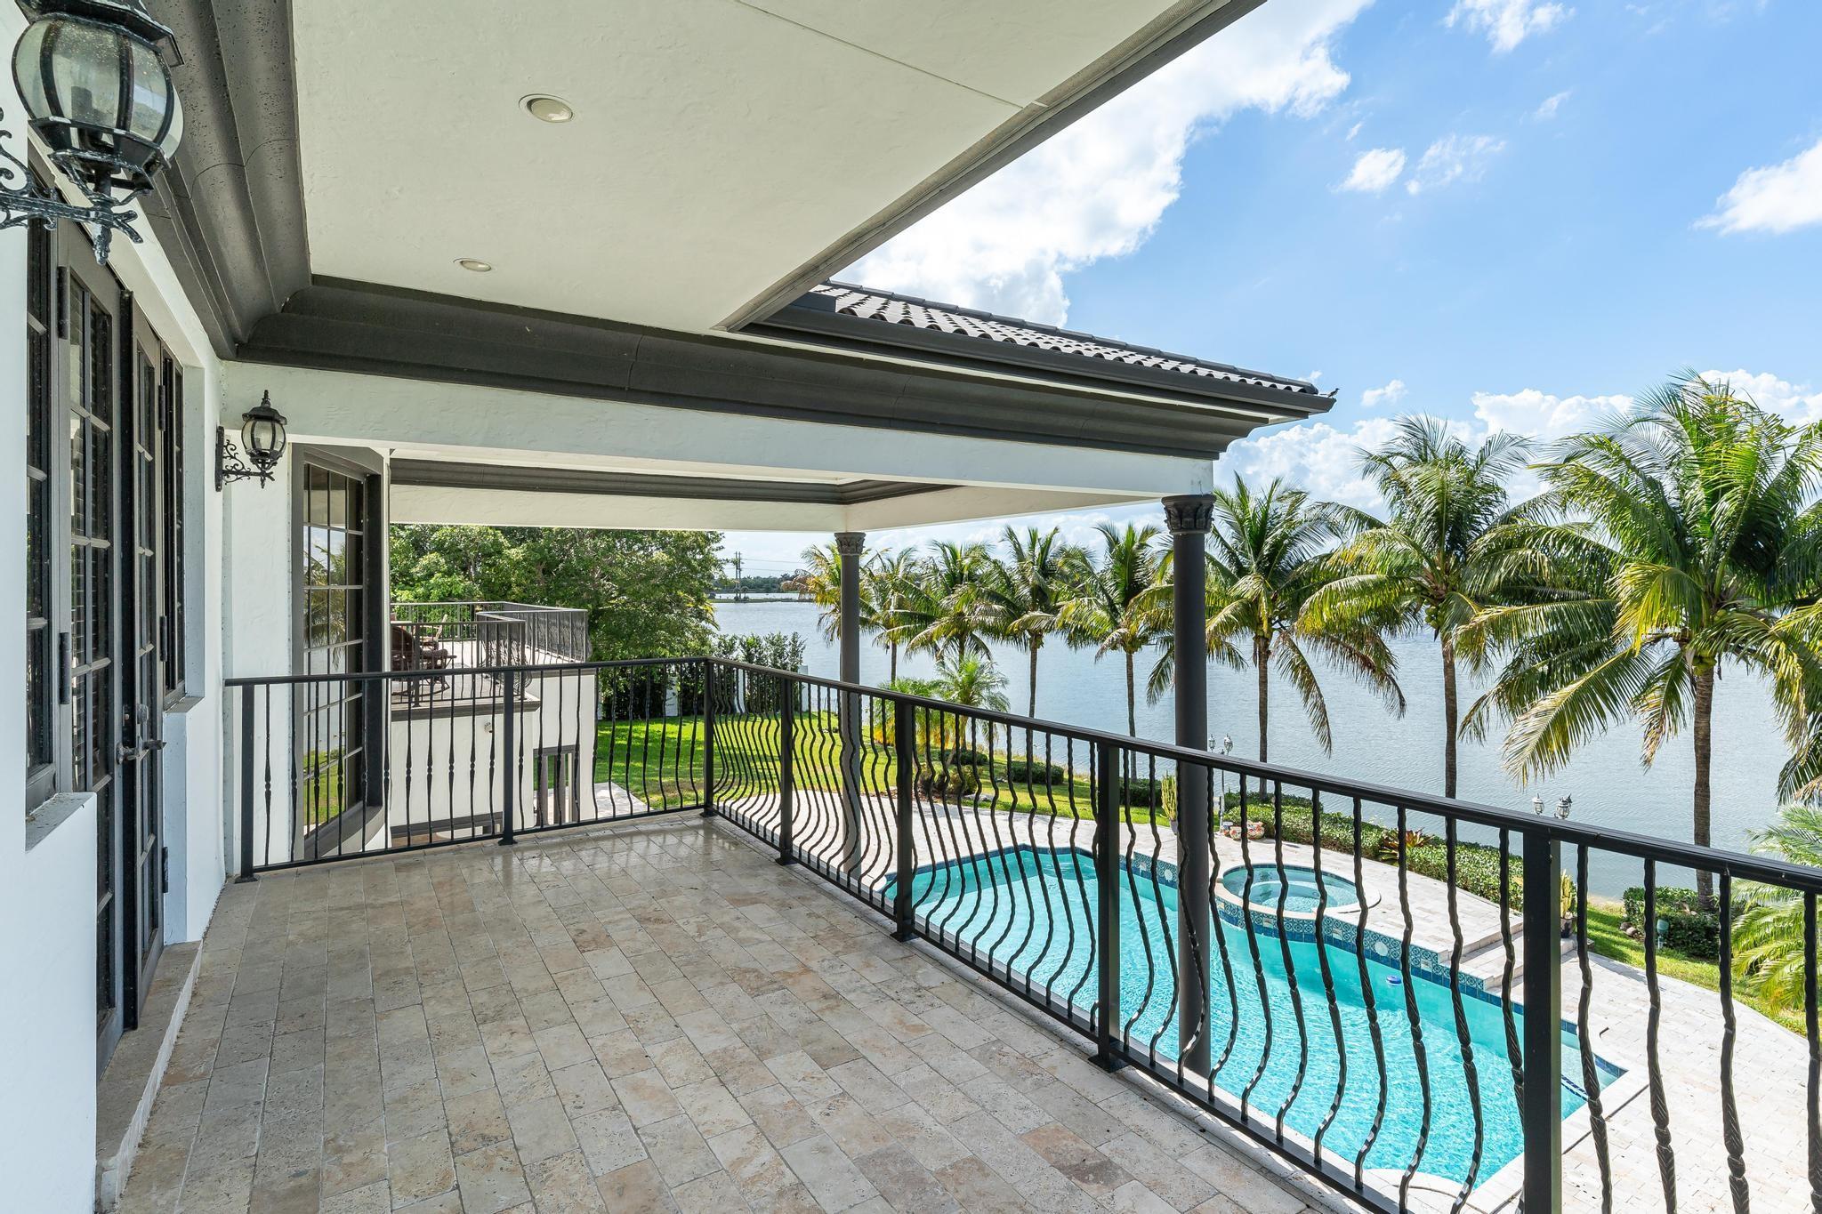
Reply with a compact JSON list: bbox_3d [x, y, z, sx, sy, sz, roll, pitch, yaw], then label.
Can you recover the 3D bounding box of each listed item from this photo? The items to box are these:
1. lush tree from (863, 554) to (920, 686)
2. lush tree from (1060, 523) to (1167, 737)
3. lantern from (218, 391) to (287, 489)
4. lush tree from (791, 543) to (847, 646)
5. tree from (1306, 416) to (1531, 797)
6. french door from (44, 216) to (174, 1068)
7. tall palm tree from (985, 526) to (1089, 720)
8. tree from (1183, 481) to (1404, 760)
[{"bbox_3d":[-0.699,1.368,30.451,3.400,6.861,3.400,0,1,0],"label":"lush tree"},{"bbox_3d":[5.569,1.366,22.974,4.200,7.208,4.200,0,1,0],"label":"lush tree"},{"bbox_3d":[-3.362,-0.844,4.398,0.285,0.536,0.250,0,1,-34],"label":"lantern"},{"bbox_3d":[-3.007,1.079,33.175,4.000,7.311,4.000,0,1,0],"label":"lush tree"},{"bbox_3d":[10.295,0.647,17.242,5.200,8.909,5.200,0,1,0],"label":"tree"},{"bbox_3d":[-2.640,0.162,2.895,0.100,2.480,1.800,0,1,-34],"label":"french door"},{"bbox_3d":[3.633,1.267,25.309,3.700,7.299,3.700,0,1,0],"label":"tall palm tree"},{"bbox_3d":[8.602,0.969,20.399,5.700,8.130,5.700,0,1,0],"label":"tree"}]

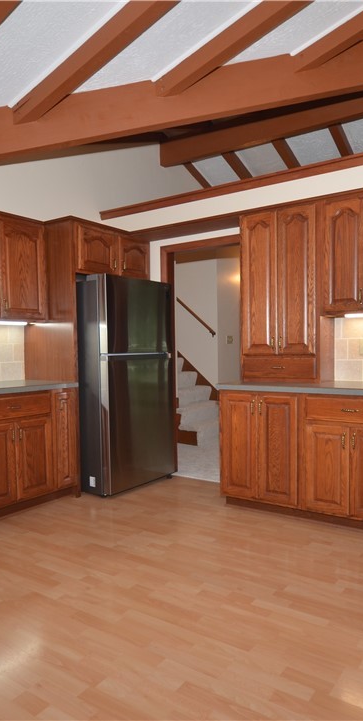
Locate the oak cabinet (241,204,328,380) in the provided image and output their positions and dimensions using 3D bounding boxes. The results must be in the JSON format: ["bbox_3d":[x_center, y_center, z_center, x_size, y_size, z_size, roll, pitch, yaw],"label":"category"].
[{"bbox_3d":[0.808,-0.473,3.642,0.610,1.249,0.339,1,3,36],"label":"oak cabinet"}]

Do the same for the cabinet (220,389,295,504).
[{"bbox_3d":[0.688,0.589,3.590,0.587,0.780,0.595,0,2,34],"label":"cabinet"}]

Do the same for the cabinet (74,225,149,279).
[{"bbox_3d":[-0.817,-0.911,4.337,0.637,0.375,0.898,1,3,36],"label":"cabinet"}]

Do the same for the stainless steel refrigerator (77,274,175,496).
[{"bbox_3d":[-0.660,0.180,4.327,0.845,1.732,0.840,1,3,36],"label":"stainless steel refrigerator"}]

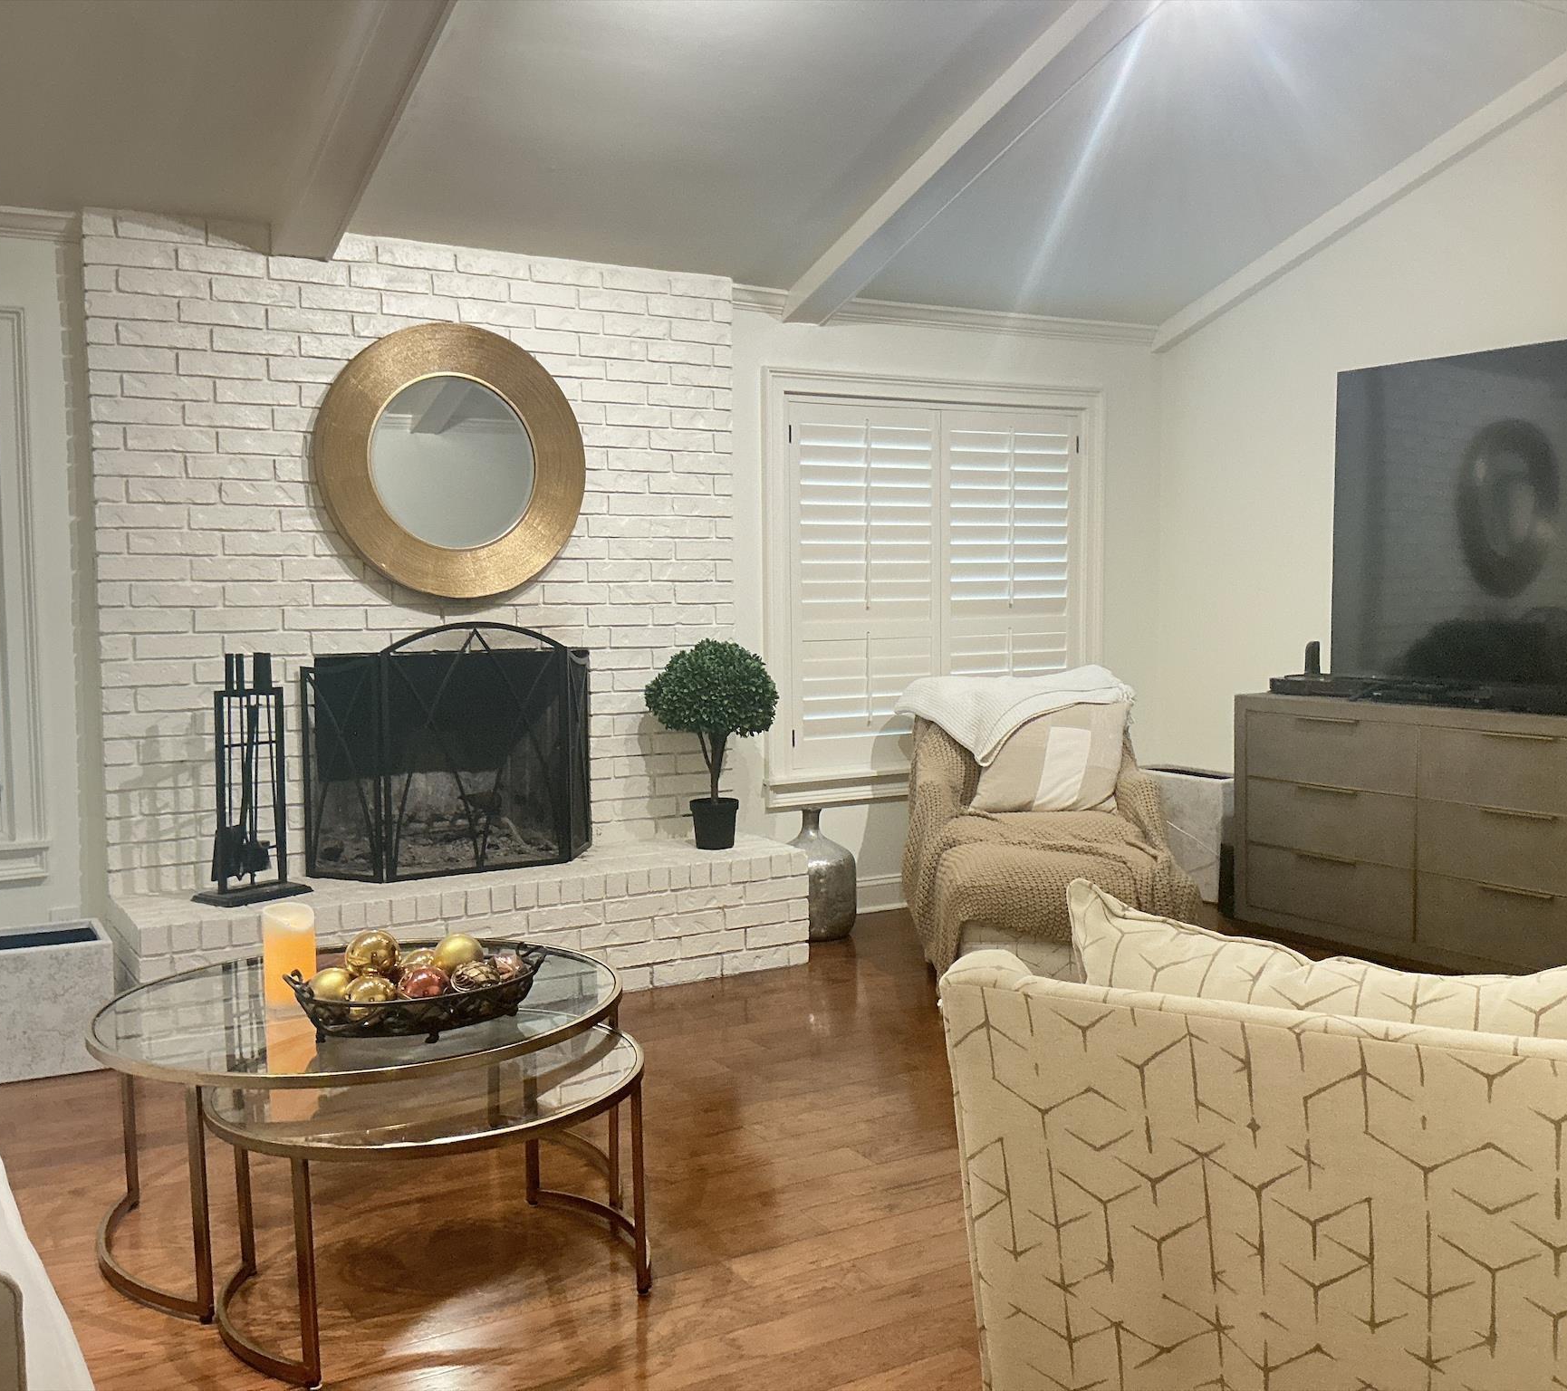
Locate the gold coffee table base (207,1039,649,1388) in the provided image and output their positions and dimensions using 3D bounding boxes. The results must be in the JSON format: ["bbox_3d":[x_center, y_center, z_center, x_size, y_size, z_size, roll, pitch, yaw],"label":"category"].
[{"bbox_3d":[-0.645,0.887,2.764,0.785,0.405,0.785,-3,4,-35],"label":"gold coffee table base"}]

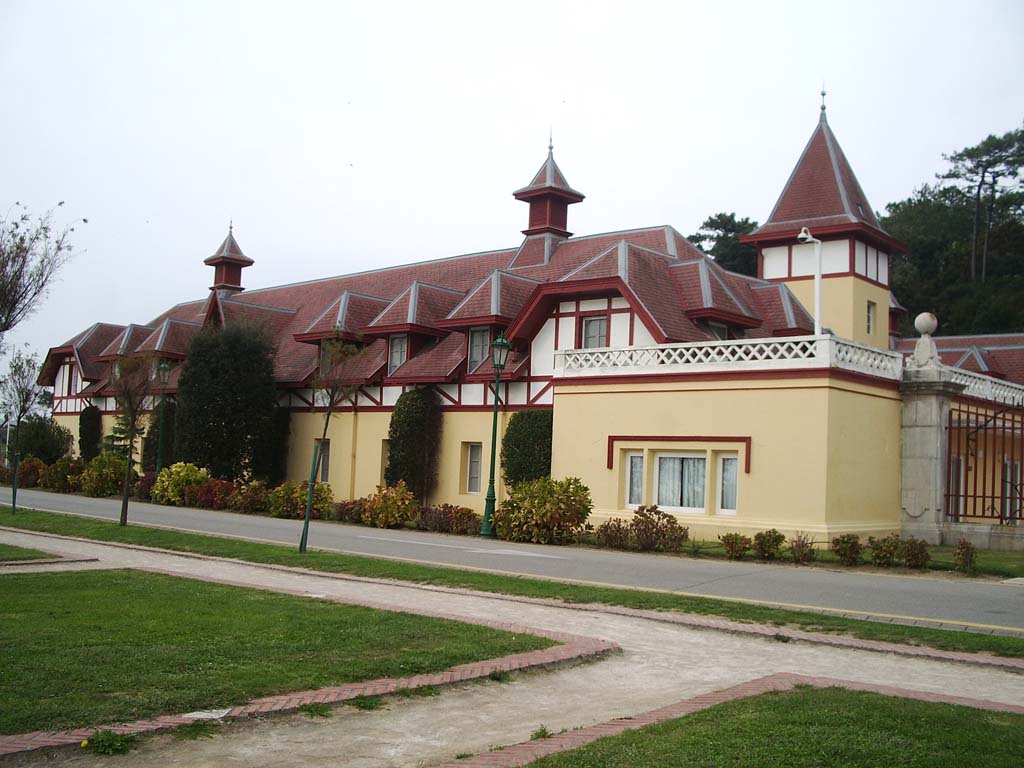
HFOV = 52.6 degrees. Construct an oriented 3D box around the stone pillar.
[{"bbox_3d":[10.608,1.091,26.142,1.200,5.840,1.200,-2,-6,42],"label":"stone pillar"}]

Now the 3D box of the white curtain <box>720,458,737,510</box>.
[{"bbox_3d":[5.640,2.562,26.323,0.666,1.411,0.100,-2,-7,45],"label":"white curtain"}]

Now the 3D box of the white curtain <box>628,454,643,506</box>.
[{"bbox_3d":[3.335,2.484,26.889,0.500,1.300,0.100,-2,-6,42],"label":"white curtain"}]

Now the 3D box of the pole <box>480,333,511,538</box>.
[{"bbox_3d":[-0.371,1.110,23.001,0.440,4.550,0.440,3,-4,0],"label":"pole"}]

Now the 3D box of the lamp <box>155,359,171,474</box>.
[{"bbox_3d":[-11.806,1.518,34.839,0.460,4.781,0.460,-2,-7,45],"label":"lamp"}]

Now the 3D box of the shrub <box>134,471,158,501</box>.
[{"bbox_3d":[-12.578,3.479,35.837,0.950,0.968,0.900,-2,-7,45],"label":"shrub"}]

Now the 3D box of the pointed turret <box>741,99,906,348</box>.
[{"bbox_3d":[13.911,-6.616,46.467,5.400,12.800,5.100,-2,-6,42],"label":"pointed turret"}]

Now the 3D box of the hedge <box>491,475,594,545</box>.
[{"bbox_3d":[0.688,2.715,22.561,2.200,1.350,1.900,-2,-6,42],"label":"hedge"}]

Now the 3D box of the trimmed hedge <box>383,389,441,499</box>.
[{"bbox_3d":[-3.138,2.106,33.129,1.740,3.950,1.150,-2,-6,42],"label":"trimmed hedge"}]

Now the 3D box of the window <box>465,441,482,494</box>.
[{"bbox_3d":[-1.080,2.655,32.329,0.850,1.620,0.150,-2,-6,42],"label":"window"}]

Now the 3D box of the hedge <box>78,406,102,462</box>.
[{"bbox_3d":[-22.178,3.133,54.440,1.500,3.804,0.700,-2,-7,45],"label":"hedge"}]

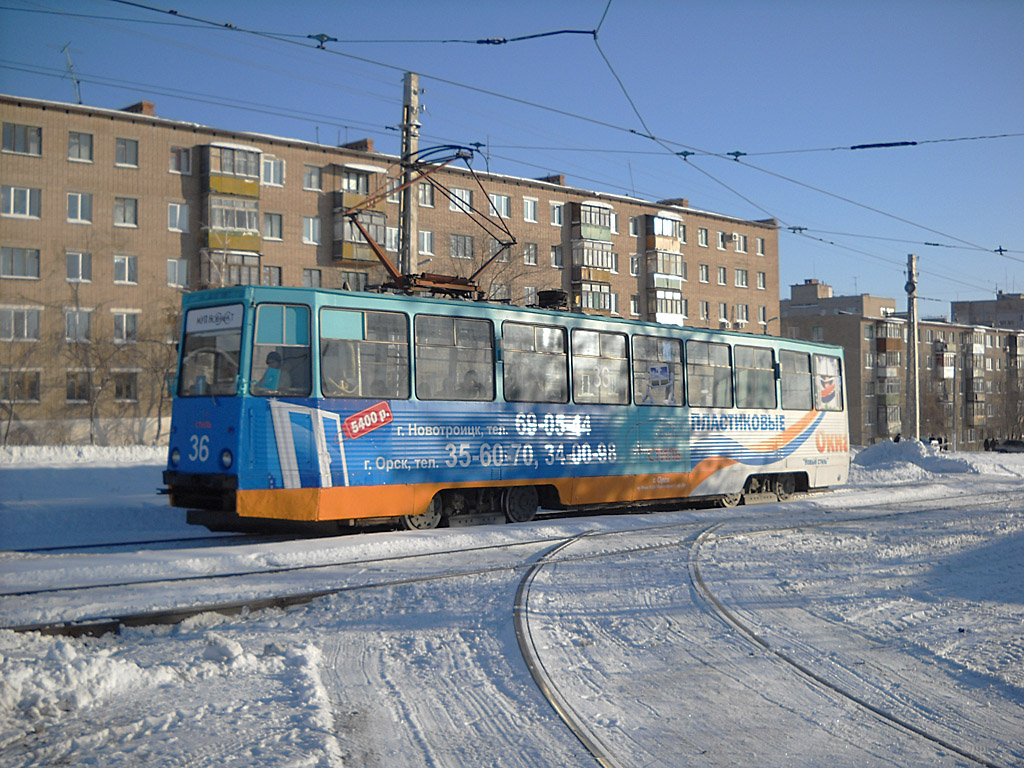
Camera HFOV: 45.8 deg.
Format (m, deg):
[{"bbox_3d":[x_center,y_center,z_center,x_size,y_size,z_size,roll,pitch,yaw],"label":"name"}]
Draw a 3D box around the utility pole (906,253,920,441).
[{"bbox_3d":[15.548,-1.008,47.000,0.440,8.099,0.440,-2,-3,43],"label":"utility pole"}]

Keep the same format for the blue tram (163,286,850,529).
[{"bbox_3d":[1.244,0.589,20.559,2.600,3.130,15.075,-2,-3,43],"label":"blue tram"}]

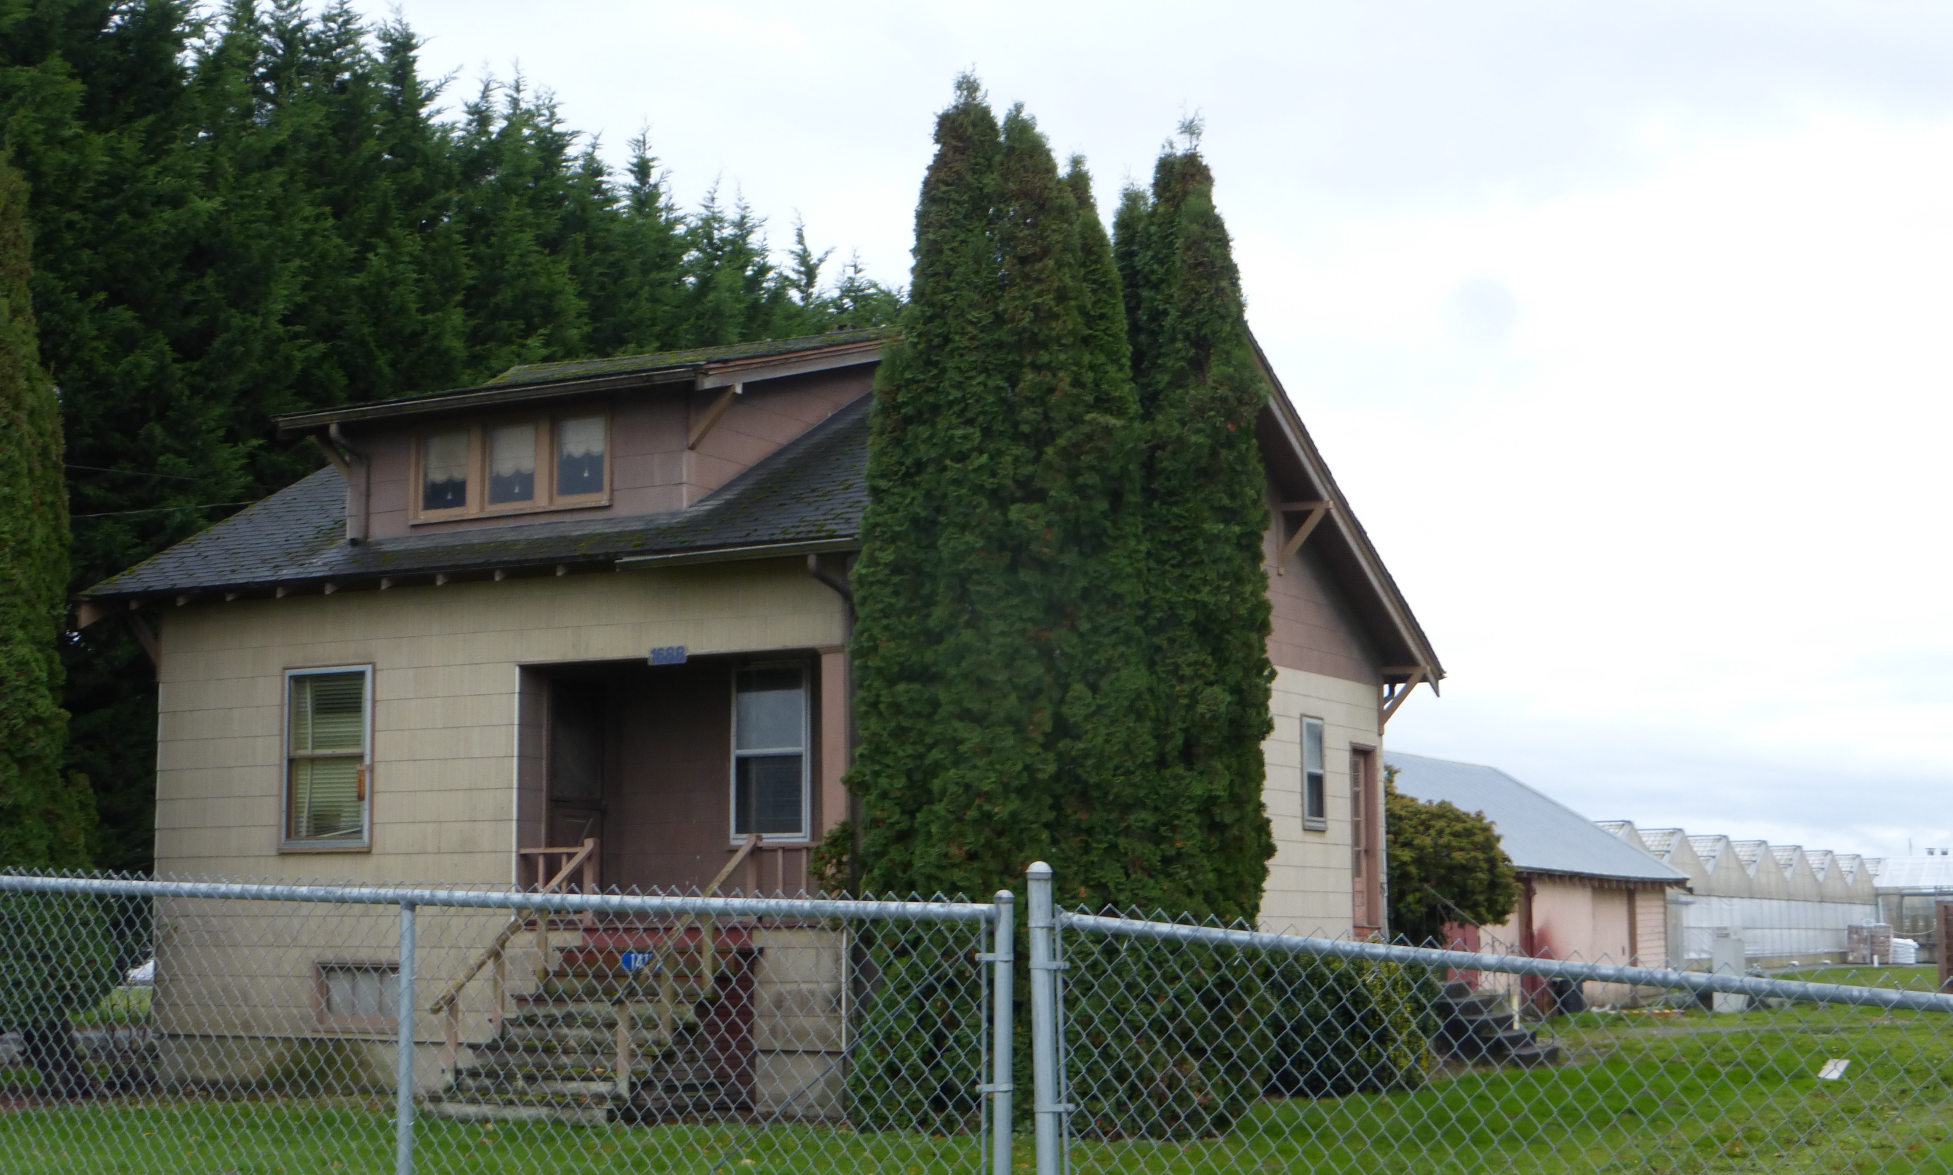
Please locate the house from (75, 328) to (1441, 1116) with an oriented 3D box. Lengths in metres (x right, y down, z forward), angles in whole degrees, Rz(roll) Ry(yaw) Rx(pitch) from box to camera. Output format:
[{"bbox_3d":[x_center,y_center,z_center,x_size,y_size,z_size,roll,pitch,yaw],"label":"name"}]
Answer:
[{"bbox_3d":[-1.408,1.097,30.469,8.450,7.970,13.650,-4,-8,28],"label":"house"}]

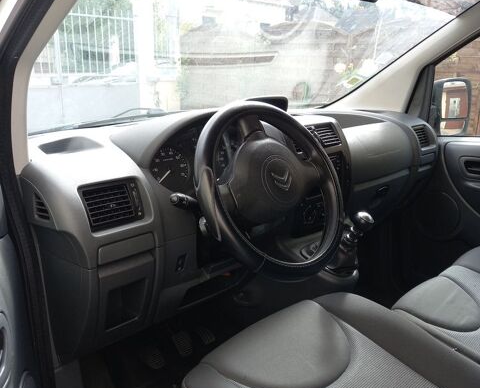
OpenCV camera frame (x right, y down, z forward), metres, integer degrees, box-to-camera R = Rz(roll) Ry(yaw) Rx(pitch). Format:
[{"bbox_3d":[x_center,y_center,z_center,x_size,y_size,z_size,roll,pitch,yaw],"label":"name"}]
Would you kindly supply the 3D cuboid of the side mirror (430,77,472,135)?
[{"bbox_3d":[0.881,-0.362,1.988,0.200,0.270,0.130,-8,16,-28],"label":"side mirror"}]

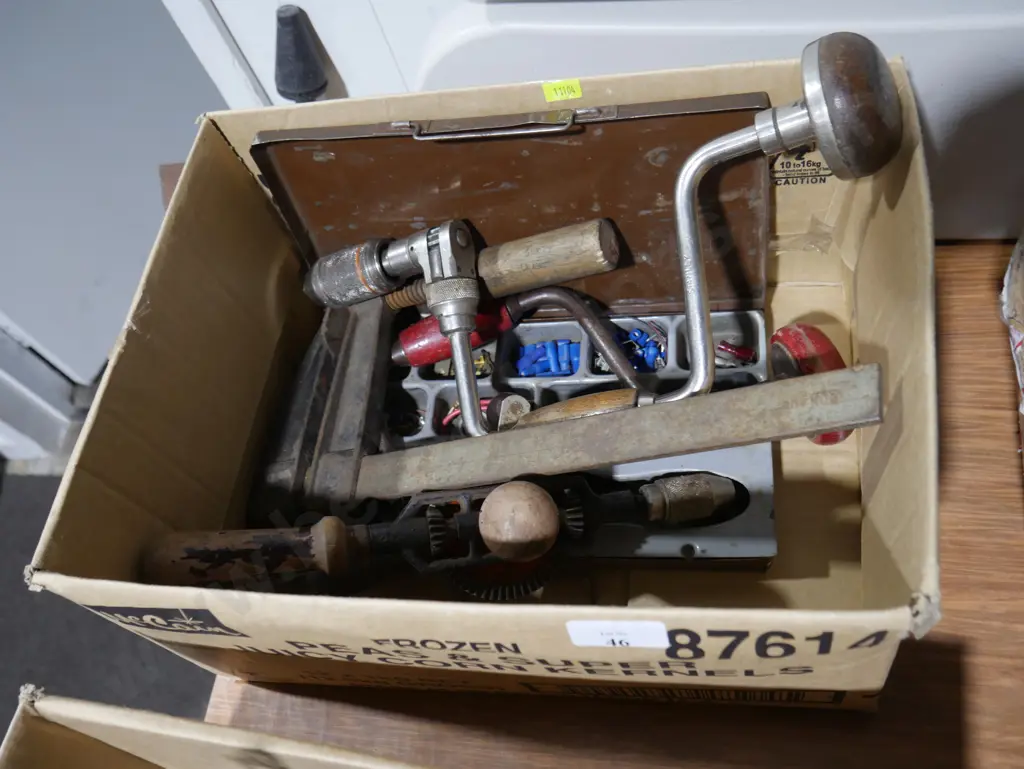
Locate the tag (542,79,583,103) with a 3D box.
[{"bbox_3d":[0.029,-0.167,0.542,0.022,0.013,0.001,-1,60,15],"label":"tag"}]

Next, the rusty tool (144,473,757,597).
[{"bbox_3d":[-0.035,0.079,0.530,0.340,0.118,0.080,-6,78,-5],"label":"rusty tool"}]

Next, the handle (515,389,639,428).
[{"bbox_3d":[0.037,0.020,0.546,0.090,0.029,0.029,-15,57,21],"label":"handle"}]

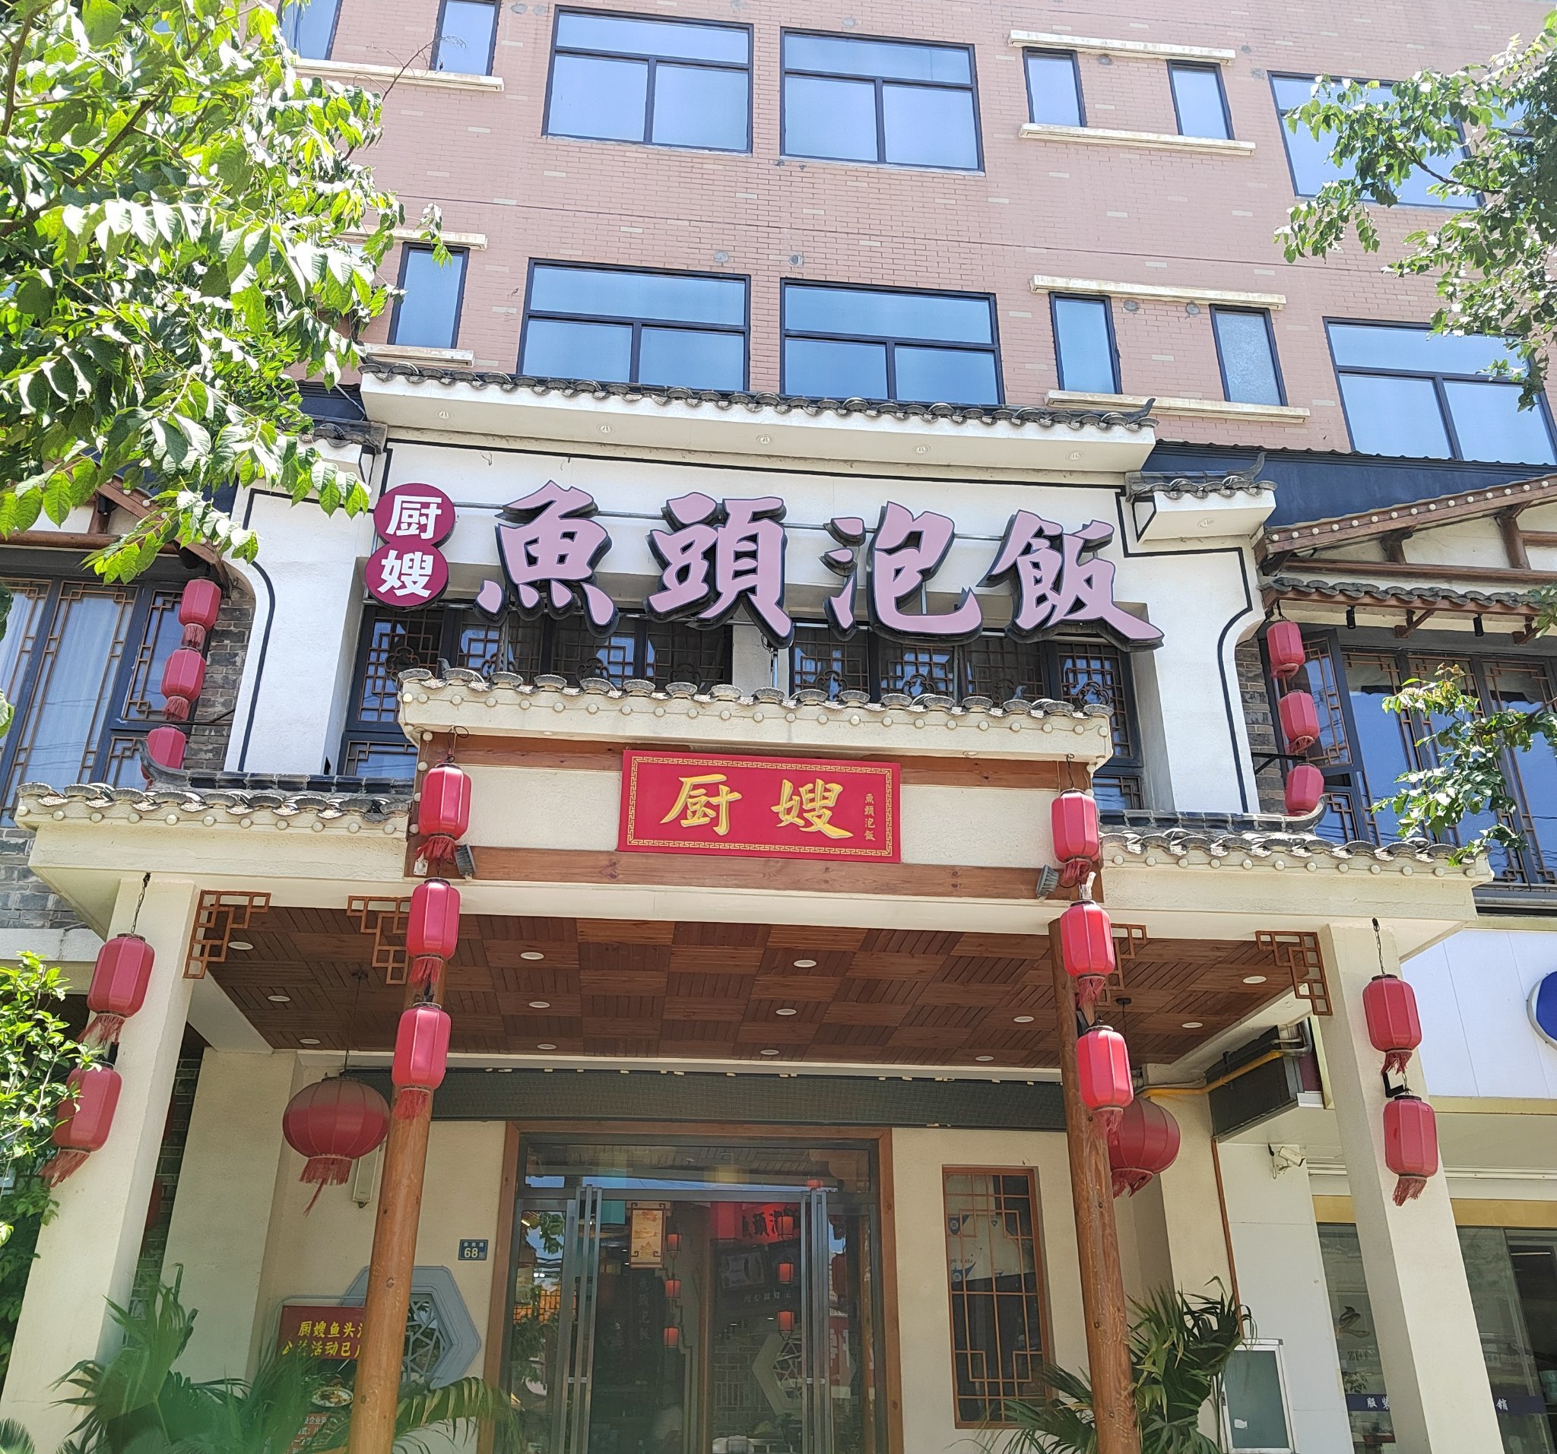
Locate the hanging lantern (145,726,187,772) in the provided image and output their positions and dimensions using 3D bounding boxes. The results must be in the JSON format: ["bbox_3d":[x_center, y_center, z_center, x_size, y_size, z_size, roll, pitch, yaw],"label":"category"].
[{"bbox_3d":[-4.189,0.245,9.439,0.260,0.558,0.260,3,-26,-5],"label":"hanging lantern"}]

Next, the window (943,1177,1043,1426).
[{"bbox_3d":[1.441,3.736,9.102,0.639,1.591,0.100,3,-26,-5],"label":"window"}]

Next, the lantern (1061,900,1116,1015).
[{"bbox_3d":[1.565,1.153,6.988,0.275,0.568,0.275,3,-26,-5],"label":"lantern"}]

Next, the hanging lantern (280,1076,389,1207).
[{"bbox_3d":[-2.373,2.189,7.392,0.574,0.607,0.574,3,-26,-5],"label":"hanging lantern"}]

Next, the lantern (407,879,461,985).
[{"bbox_3d":[-1.578,0.928,6.228,0.245,0.474,0.245,3,-27,-5],"label":"lantern"}]

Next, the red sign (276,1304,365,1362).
[{"bbox_3d":[-2.589,3.546,8.069,0.666,0.311,0.040,3,-27,-5],"label":"red sign"}]

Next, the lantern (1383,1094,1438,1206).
[{"bbox_3d":[3.285,2.194,7.148,0.260,0.554,0.260,3,-26,-5],"label":"lantern"}]

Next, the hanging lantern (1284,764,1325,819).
[{"bbox_3d":[3.799,0.495,9.958,0.287,0.487,0.287,3,-26,-5],"label":"hanging lantern"}]

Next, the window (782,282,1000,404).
[{"bbox_3d":[0.996,-3.157,12.057,1.947,1.740,0.120,3,-26,-5],"label":"window"}]

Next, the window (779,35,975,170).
[{"bbox_3d":[0.997,-6.113,13.498,1.949,1.774,0.120,3,-26,-5],"label":"window"}]

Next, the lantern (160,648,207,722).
[{"bbox_3d":[-4.089,-0.293,9.476,0.295,0.561,0.295,3,-26,-5],"label":"lantern"}]

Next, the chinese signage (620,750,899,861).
[{"bbox_3d":[-0.081,0.411,6.895,1.392,0.535,0.060,3,-27,-5],"label":"chinese signage"}]

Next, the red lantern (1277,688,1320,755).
[{"bbox_3d":[3.978,-0.035,10.507,0.260,0.544,0.260,3,-26,-5],"label":"red lantern"}]

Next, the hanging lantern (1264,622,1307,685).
[{"bbox_3d":[3.545,-0.522,9.661,0.255,0.445,0.255,3,-27,-5],"label":"hanging lantern"}]

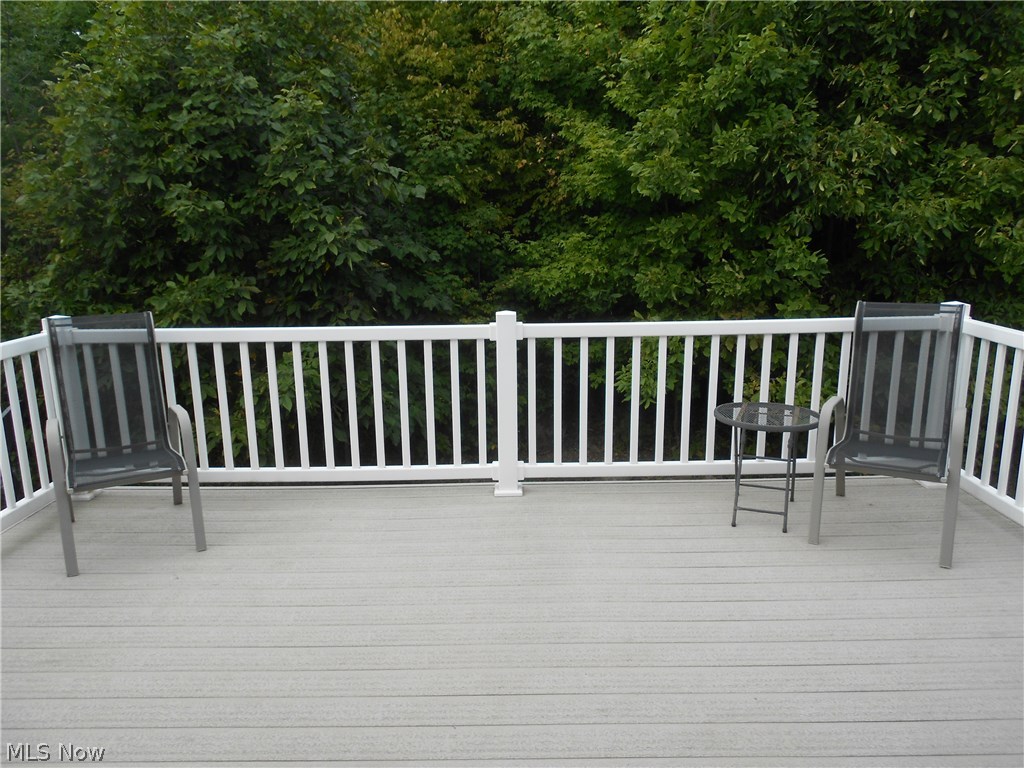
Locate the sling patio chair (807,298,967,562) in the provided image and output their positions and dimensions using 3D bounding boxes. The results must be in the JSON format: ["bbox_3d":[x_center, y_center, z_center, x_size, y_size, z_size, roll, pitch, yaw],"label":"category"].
[{"bbox_3d":[1.739,0.180,3.494,0.560,1.005,0.720,6,14,29],"label":"sling patio chair"}]

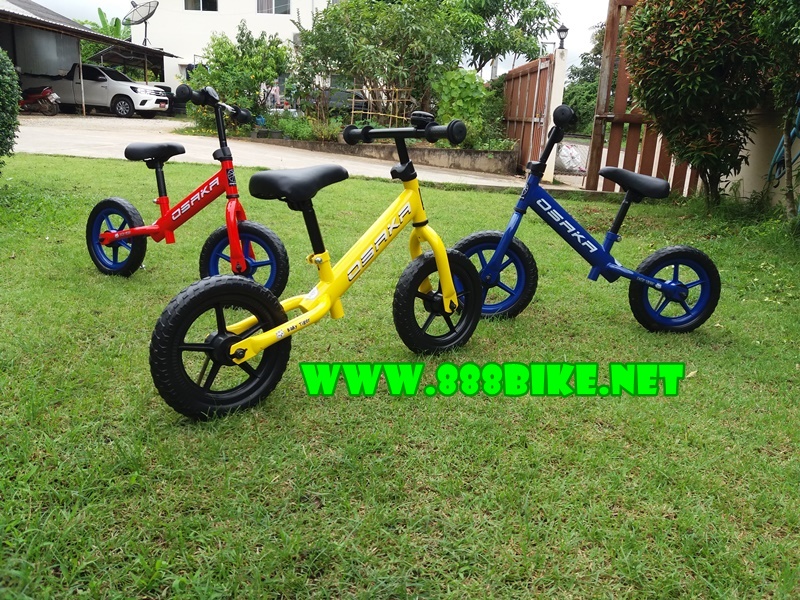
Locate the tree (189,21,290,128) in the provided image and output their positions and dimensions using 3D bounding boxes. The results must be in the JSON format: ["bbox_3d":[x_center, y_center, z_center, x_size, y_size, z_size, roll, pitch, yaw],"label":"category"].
[{"bbox_3d":[-3.969,-5.551,16.000,2.500,2.600,2.400,4,15,0],"label":"tree"}]

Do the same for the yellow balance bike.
[{"bbox_3d":[-0.121,-0.101,1.434,0.882,0.605,0.422,-10,15,-41],"label":"yellow balance bike"}]

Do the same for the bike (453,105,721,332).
[{"bbox_3d":[0.593,-0.233,1.993,0.874,0.649,0.370,3,15,-3],"label":"bike"}]

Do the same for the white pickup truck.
[{"bbox_3d":[-10.426,-7.113,21.897,5.250,1.680,1.820,6,15,8],"label":"white pickup truck"}]

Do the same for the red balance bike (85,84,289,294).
[{"bbox_3d":[-0.678,-0.336,2.033,0.873,0.649,0.370,13,17,30],"label":"red balance bike"}]

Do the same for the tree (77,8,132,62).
[{"bbox_3d":[-11.873,-9.623,26.000,2.600,4.200,2.600,4,15,0],"label":"tree"}]

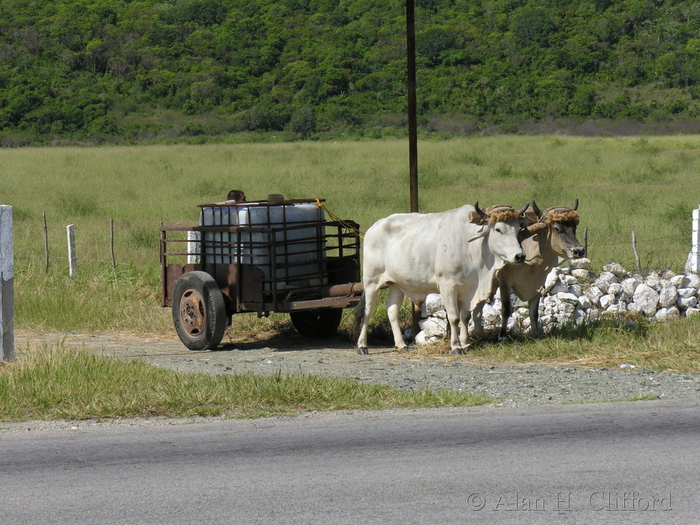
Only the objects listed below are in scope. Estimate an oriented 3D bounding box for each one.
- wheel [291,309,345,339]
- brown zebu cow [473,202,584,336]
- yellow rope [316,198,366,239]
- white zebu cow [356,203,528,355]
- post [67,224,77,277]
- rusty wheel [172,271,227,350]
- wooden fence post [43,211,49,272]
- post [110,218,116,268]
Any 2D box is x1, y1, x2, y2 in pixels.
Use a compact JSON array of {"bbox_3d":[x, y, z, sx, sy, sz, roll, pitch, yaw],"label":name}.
[{"bbox_3d":[-0.379,0.430,32.300,0.220,0.880,0.880,-6,5,-33],"label":"wheel"},{"bbox_3d":[1.722,0.096,30.400,2.050,1.500,0.600,1,4,43],"label":"brown zebu cow"},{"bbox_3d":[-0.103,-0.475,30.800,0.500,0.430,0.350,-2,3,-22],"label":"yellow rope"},{"bbox_3d":[0.964,0.165,29.400,2.050,1.560,0.620,1,3,39],"label":"white zebu cow"},{"bbox_3d":[-4.830,-0.182,49.500,0.130,0.970,0.130,-3,3,-14],"label":"post"},{"bbox_3d":[-1.663,0.530,31.500,0.220,0.880,0.880,-6,5,-33],"label":"rusty wheel"},{"bbox_3d":[-5.331,-0.351,50.000,0.070,1.130,0.070,-3,3,0],"label":"wooden fence post"},{"bbox_3d":[-4.147,-0.307,50.000,0.070,0.950,0.070,-1,3,0],"label":"post"}]

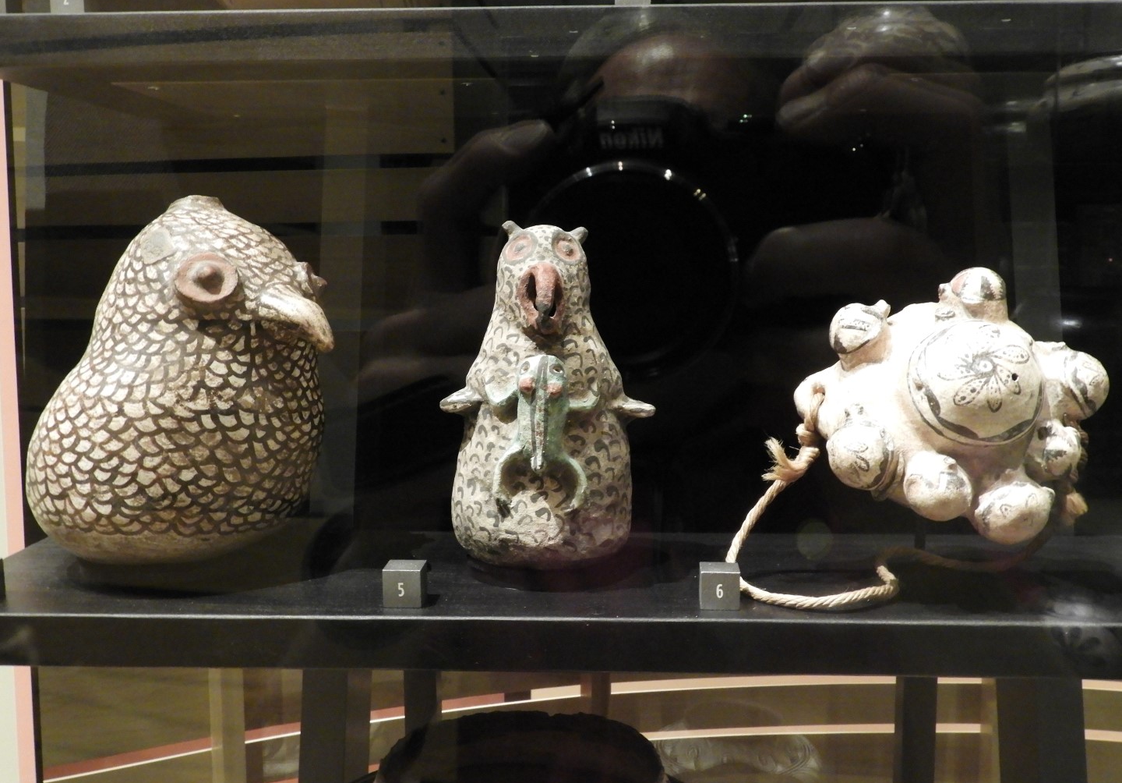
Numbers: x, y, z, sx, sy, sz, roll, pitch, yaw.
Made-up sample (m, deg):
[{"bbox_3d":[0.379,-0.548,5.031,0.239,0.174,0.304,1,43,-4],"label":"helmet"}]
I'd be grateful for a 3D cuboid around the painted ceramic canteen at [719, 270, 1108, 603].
[{"bbox_3d":[0.207,0.018,0.649,0.227,0.175,0.136,0,7,2],"label":"painted ceramic canteen"}]

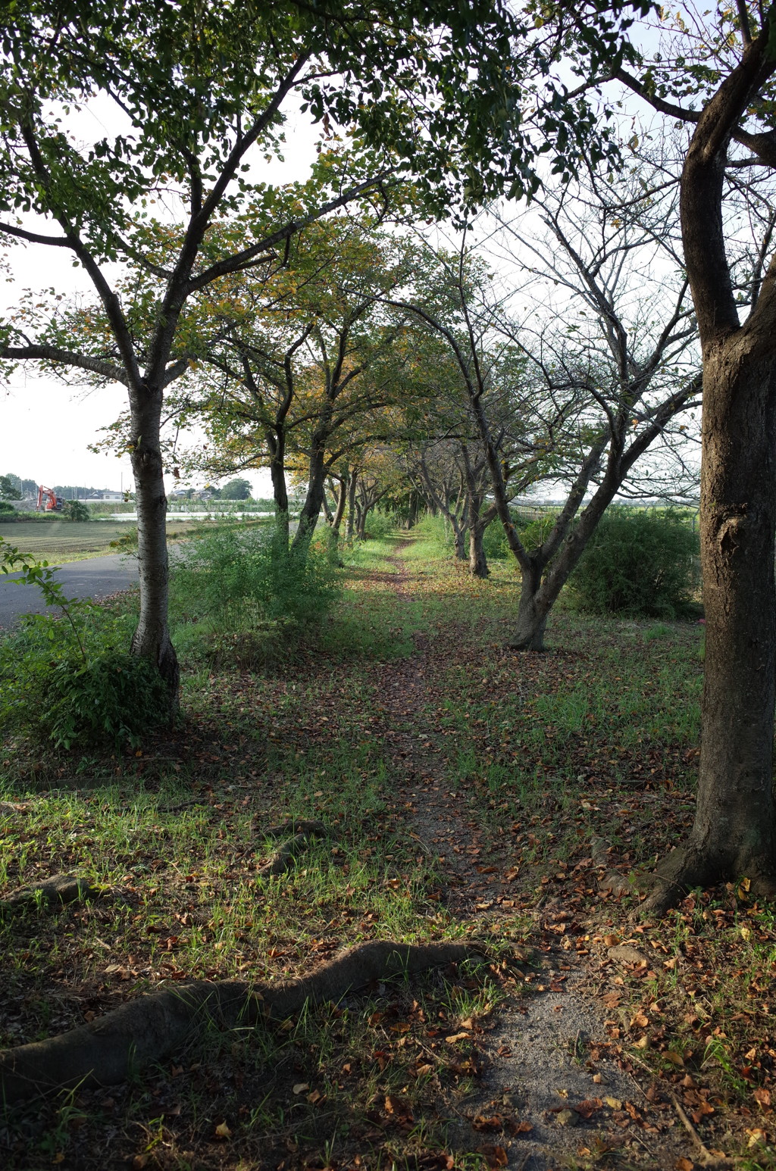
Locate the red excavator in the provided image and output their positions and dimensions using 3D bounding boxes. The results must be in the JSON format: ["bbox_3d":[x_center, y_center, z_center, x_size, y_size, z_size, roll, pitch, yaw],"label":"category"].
[{"bbox_3d":[-63.480,-16.242,171.233,2.600,5.234,6.200,2,5,17],"label":"red excavator"}]

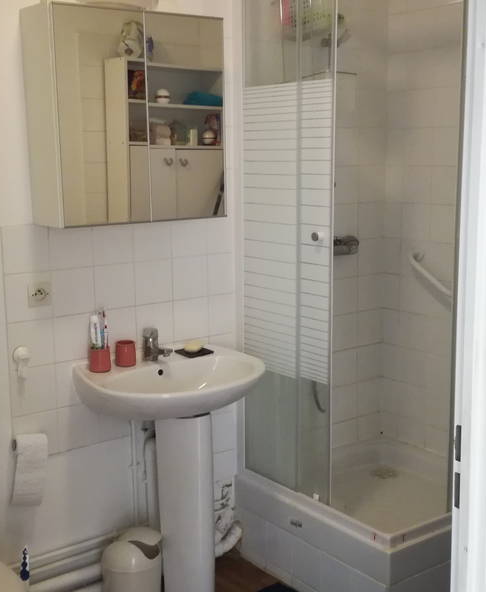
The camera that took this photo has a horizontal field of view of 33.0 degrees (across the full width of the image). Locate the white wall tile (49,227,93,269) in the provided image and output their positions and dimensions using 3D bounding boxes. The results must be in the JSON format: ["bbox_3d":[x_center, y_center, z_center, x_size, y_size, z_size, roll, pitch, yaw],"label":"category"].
[{"bbox_3d":[-0.552,-0.165,2.629,0.150,0.150,0.010,-8,12,-36],"label":"white wall tile"}]

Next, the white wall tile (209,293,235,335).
[{"bbox_3d":[-0.083,0.068,3.014,0.109,0.149,0.010,-8,13,-36],"label":"white wall tile"}]

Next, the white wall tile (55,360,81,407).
[{"bbox_3d":[-0.547,0.282,2.704,0.150,0.150,0.010,-8,12,-36],"label":"white wall tile"}]

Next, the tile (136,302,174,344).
[{"bbox_3d":[-0.307,0.101,2.857,0.150,0.150,0.010,-8,12,-36],"label":"tile"}]

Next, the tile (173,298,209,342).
[{"bbox_3d":[-0.187,0.082,2.937,0.149,0.149,0.010,-8,13,-36],"label":"tile"}]

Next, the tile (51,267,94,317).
[{"bbox_3d":[-0.546,-0.014,2.643,0.149,0.149,0.010,-8,13,-36],"label":"tile"}]

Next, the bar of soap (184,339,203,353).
[{"bbox_3d":[-0.170,0.170,2.799,0.060,0.031,0.045,-8,12,-36],"label":"bar of soap"}]

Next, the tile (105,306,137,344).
[{"bbox_3d":[-0.426,0.117,2.759,0.149,0.149,0.010,-8,13,-36],"label":"tile"}]

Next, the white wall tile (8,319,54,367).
[{"bbox_3d":[-0.665,0.151,2.581,0.149,0.149,0.010,-8,13,-36],"label":"white wall tile"}]

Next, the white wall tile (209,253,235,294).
[{"bbox_3d":[-0.084,-0.080,2.987,0.109,0.149,0.010,-8,13,-36],"label":"white wall tile"}]

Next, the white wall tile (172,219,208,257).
[{"bbox_3d":[-0.188,-0.212,2.882,0.149,0.149,0.010,-8,13,-36],"label":"white wall tile"}]

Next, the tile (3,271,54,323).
[{"bbox_3d":[-0.666,0.003,2.554,0.149,0.149,0.010,-8,13,-36],"label":"tile"}]

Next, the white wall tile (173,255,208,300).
[{"bbox_3d":[-0.188,-0.064,2.921,0.150,0.150,0.010,-8,12,-36],"label":"white wall tile"}]

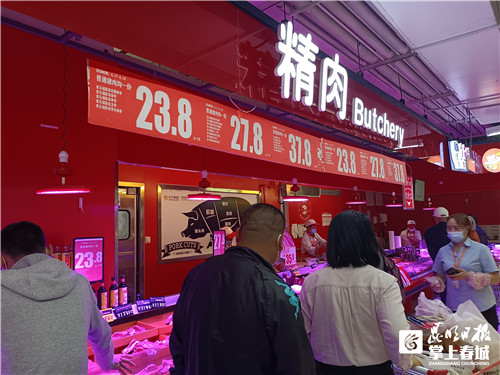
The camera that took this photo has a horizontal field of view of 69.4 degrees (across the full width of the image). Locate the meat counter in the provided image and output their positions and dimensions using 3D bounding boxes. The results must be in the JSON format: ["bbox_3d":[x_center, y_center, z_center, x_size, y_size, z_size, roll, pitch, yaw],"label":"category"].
[{"bbox_3d":[1.737,1.529,5.016,1.150,0.980,5.400,-6,-7,41],"label":"meat counter"}]

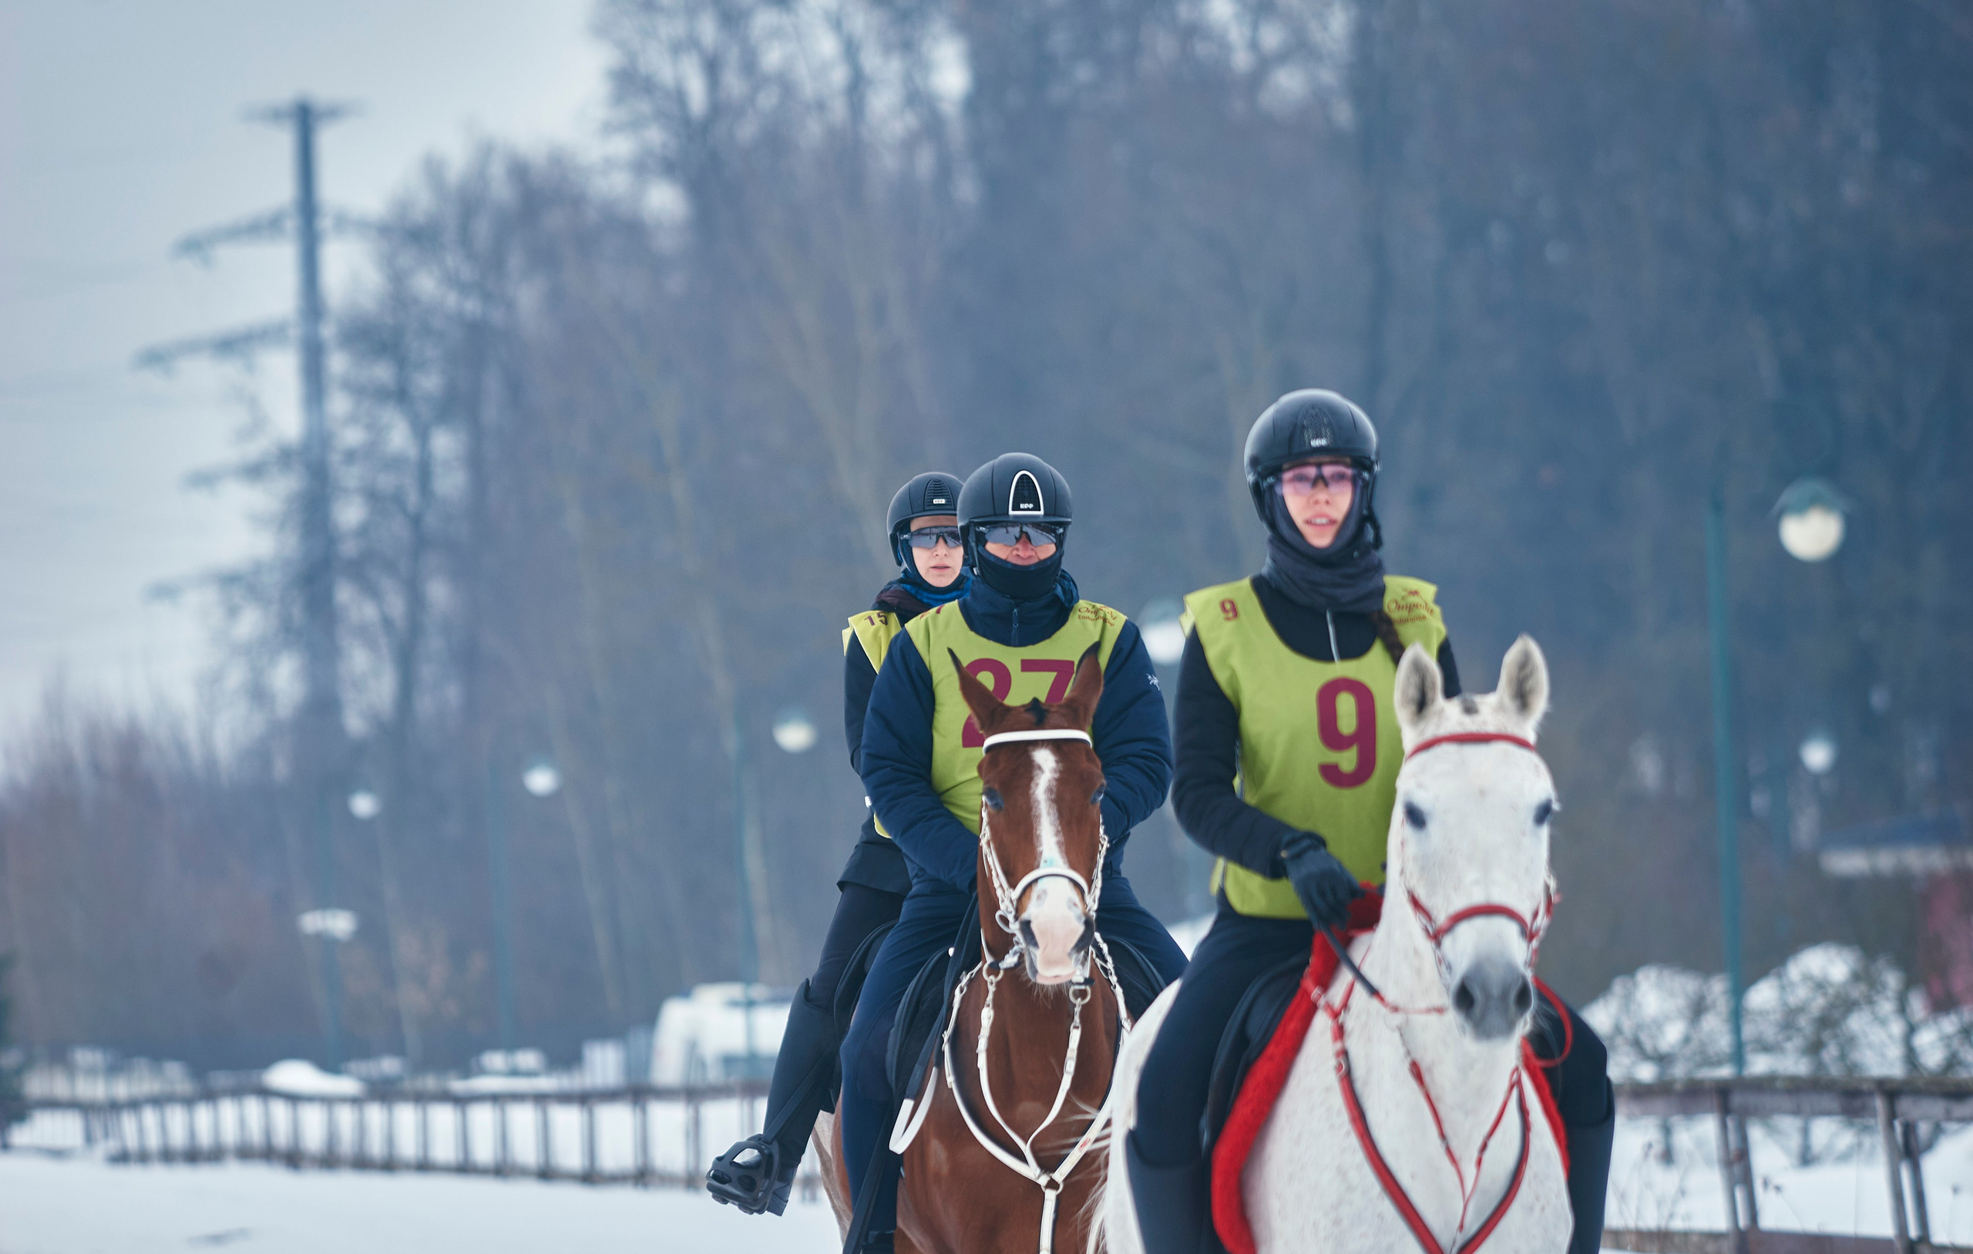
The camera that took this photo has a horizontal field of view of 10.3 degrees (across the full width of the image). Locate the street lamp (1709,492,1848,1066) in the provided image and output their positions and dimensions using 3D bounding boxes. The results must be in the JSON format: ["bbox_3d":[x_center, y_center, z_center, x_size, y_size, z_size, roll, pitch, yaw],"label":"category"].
[{"bbox_3d":[4.933,1.153,67.000,0.910,4.200,0.530,-2,-2,-9],"label":"street lamp"}]

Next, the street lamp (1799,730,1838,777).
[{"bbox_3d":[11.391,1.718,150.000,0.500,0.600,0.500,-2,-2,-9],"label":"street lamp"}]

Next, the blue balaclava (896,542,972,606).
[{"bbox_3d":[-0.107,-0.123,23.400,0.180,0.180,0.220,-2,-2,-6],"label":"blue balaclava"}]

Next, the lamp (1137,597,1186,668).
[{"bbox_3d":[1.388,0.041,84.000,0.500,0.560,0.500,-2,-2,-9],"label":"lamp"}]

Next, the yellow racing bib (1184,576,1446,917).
[{"bbox_3d":[0.537,0.194,17.800,0.410,0.560,0.270,-2,-2,-13],"label":"yellow racing bib"}]

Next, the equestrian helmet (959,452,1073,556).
[{"bbox_3d":[0.057,-0.230,20.600,0.215,0.195,0.285,-2,-2,-9],"label":"equestrian helmet"}]

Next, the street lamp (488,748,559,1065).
[{"bbox_3d":[-6.109,4.162,147.000,0.980,5.000,0.450,-2,-2,3],"label":"street lamp"}]

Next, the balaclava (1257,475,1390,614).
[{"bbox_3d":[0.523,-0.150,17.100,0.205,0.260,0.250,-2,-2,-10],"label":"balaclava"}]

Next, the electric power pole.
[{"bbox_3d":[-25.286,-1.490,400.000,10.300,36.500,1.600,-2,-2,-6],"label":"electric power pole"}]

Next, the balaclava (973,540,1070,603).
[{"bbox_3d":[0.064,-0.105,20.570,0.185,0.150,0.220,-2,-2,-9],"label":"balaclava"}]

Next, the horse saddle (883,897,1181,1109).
[{"bbox_3d":[0.083,0.715,20.800,0.540,0.430,0.550,-2,-2,-5],"label":"horse saddle"}]

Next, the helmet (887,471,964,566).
[{"bbox_3d":[-0.103,-0.228,23.300,0.216,0.195,0.275,-2,-2,-7],"label":"helmet"}]

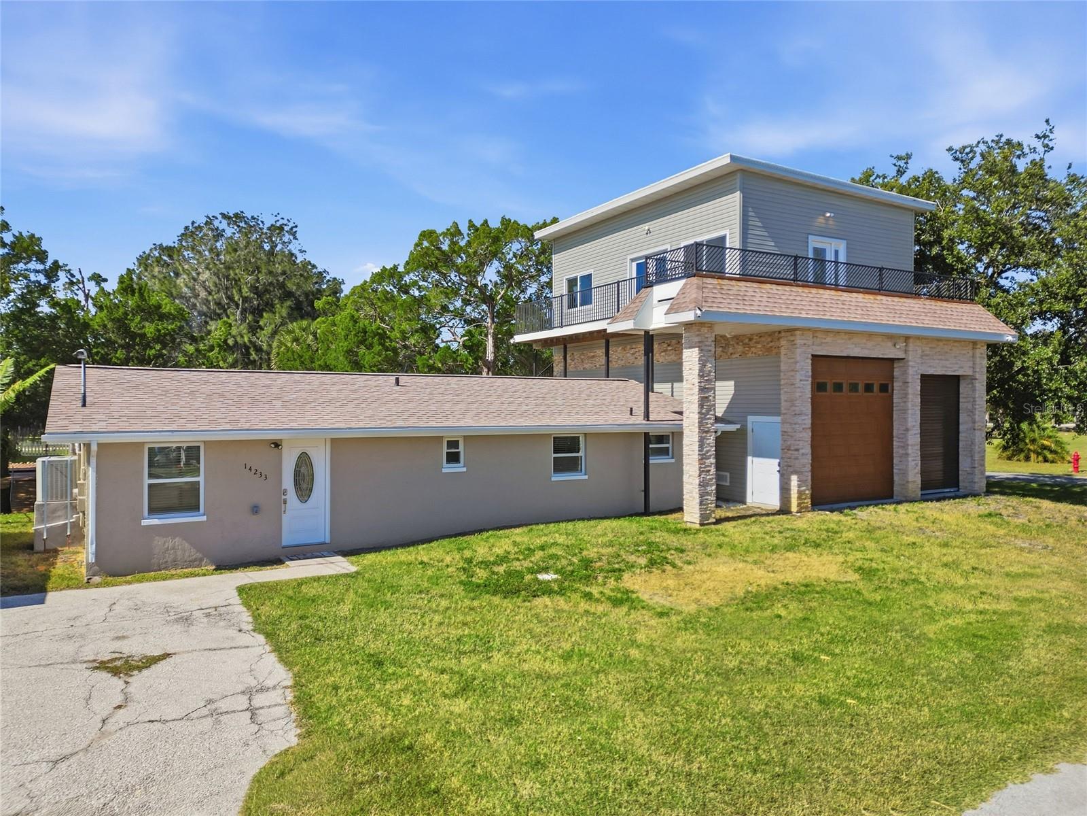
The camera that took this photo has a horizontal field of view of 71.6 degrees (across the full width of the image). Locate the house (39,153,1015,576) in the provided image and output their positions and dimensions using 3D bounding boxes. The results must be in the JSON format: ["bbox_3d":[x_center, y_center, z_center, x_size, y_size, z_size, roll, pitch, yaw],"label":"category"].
[{"bbox_3d":[0.175,-1.735,20.608,22.600,9.030,12.300,0,0,-29],"label":"house"}]

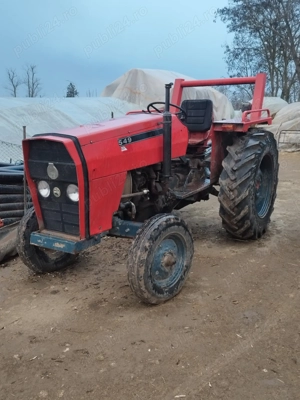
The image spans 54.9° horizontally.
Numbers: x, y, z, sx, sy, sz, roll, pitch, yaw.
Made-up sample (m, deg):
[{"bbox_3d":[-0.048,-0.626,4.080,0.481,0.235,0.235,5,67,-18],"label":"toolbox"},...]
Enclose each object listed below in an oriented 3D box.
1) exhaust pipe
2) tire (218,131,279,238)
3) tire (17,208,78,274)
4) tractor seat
[{"bbox_3d":[0.165,-0.623,2.685,0.090,0.890,0.090,0,15,0],"label":"exhaust pipe"},{"bbox_3d":[1.306,-0.196,3.705,0.410,1.365,1.365,10,18,32],"label":"tire"},{"bbox_3d":[-1.000,0.390,3.020,0.175,0.720,0.720,12,19,37],"label":"tire"},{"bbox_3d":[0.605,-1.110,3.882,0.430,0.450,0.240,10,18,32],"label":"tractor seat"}]

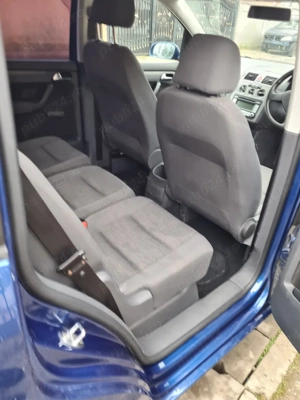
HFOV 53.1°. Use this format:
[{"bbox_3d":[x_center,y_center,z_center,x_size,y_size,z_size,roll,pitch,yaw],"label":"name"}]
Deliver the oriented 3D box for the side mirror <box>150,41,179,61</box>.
[{"bbox_3d":[0.125,-1.188,2.420,0.220,0.165,0.130,25,36,34],"label":"side mirror"}]

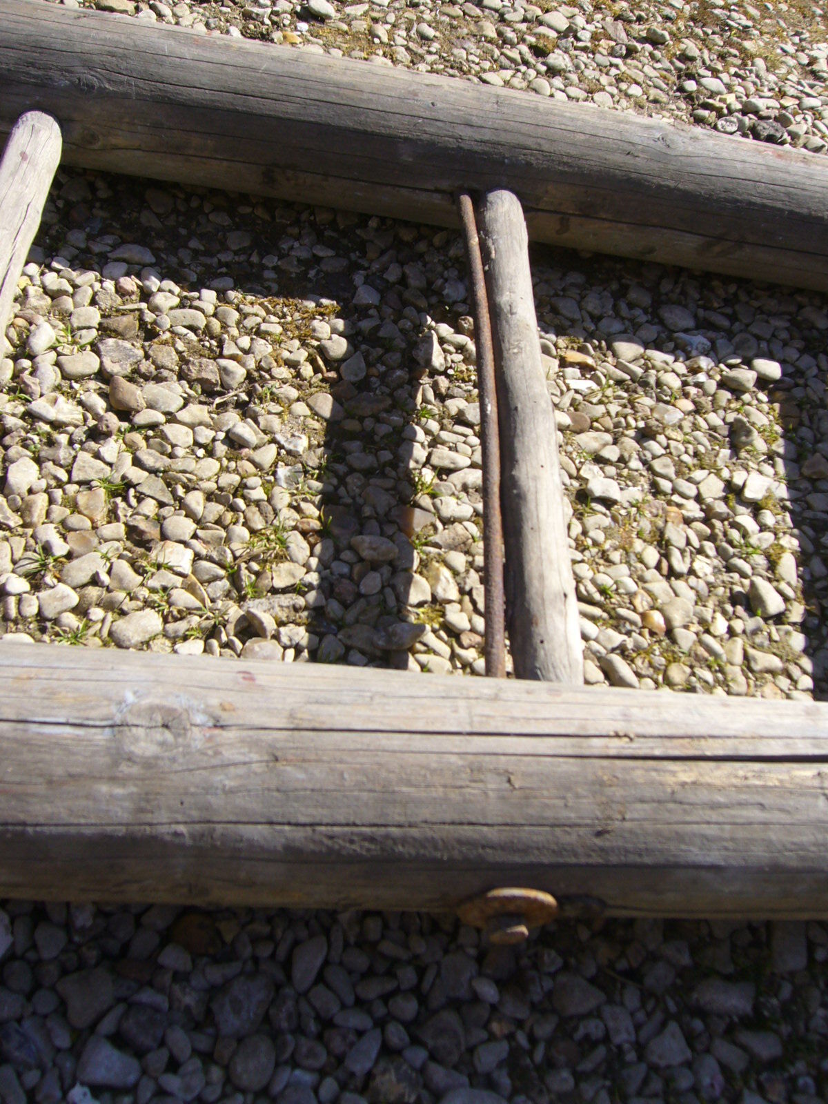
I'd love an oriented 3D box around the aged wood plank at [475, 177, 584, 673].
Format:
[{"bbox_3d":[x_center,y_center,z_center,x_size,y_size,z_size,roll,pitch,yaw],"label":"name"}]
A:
[{"bbox_3d":[0.093,-0.130,0.968,0.047,0.047,0.655,8,50,-11],"label":"aged wood plank"}]

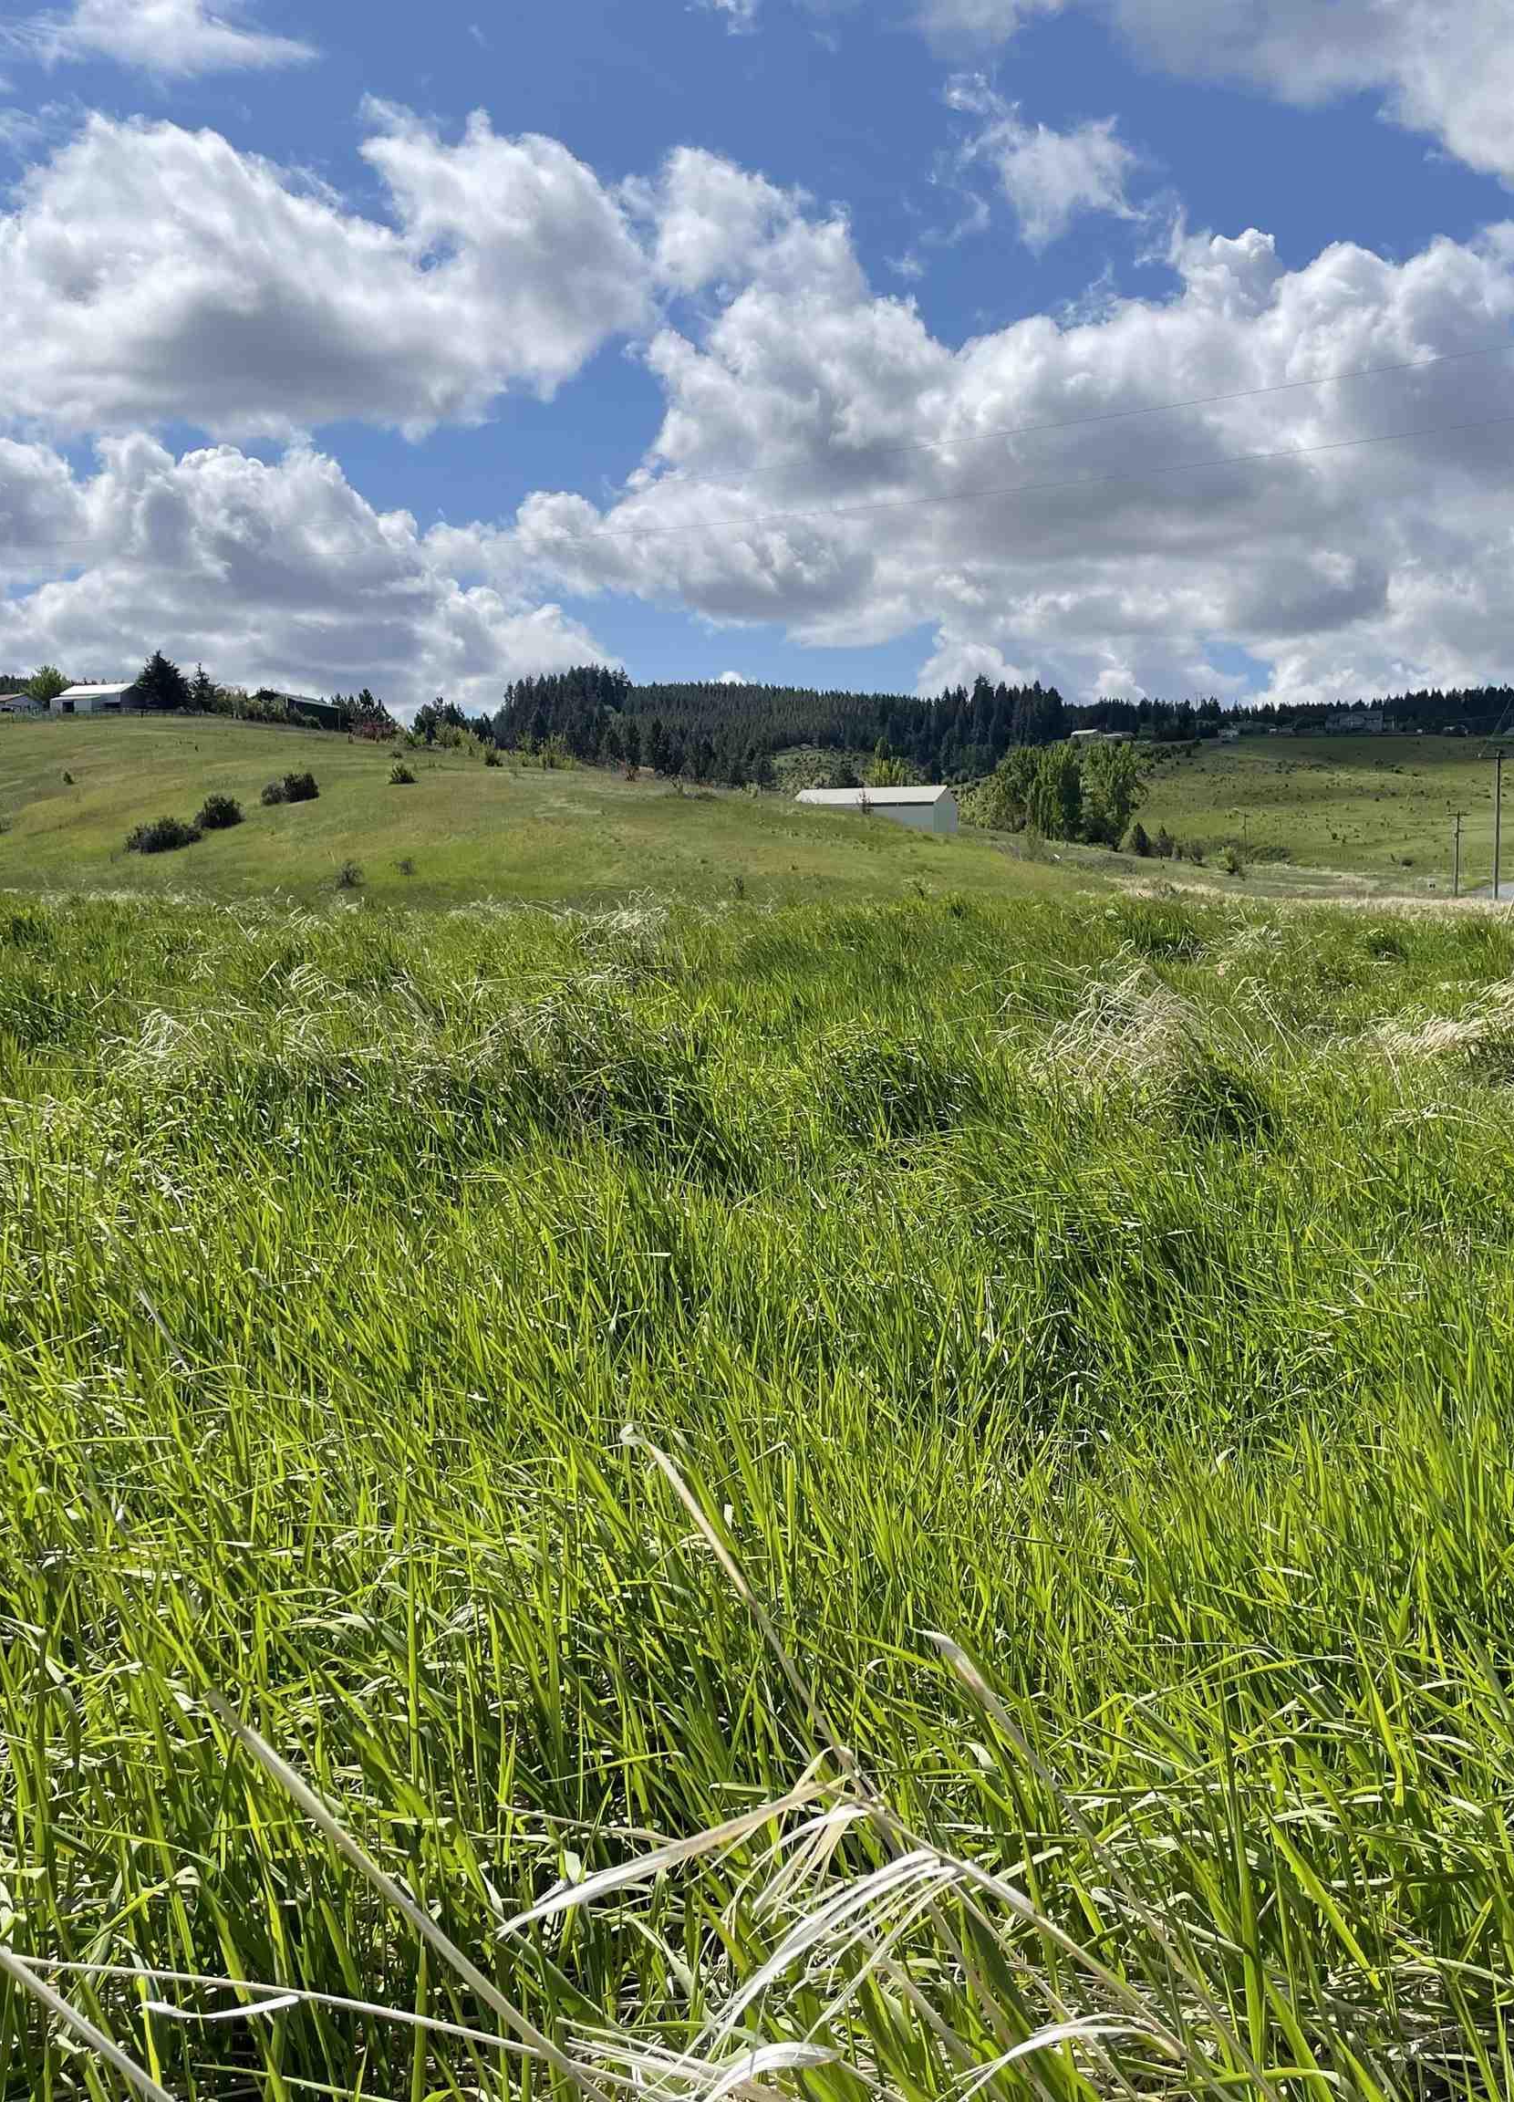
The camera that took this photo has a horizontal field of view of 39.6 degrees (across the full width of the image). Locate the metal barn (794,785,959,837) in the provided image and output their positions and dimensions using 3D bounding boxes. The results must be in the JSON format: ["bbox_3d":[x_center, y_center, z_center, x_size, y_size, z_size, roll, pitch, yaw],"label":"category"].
[{"bbox_3d":[15.561,-30.838,272.000,18.800,5.900,12.500,1,6,18],"label":"metal barn"}]

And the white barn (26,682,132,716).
[{"bbox_3d":[-124.285,-65.737,395.000,15.500,5.400,9.000,1,6,18],"label":"white barn"}]

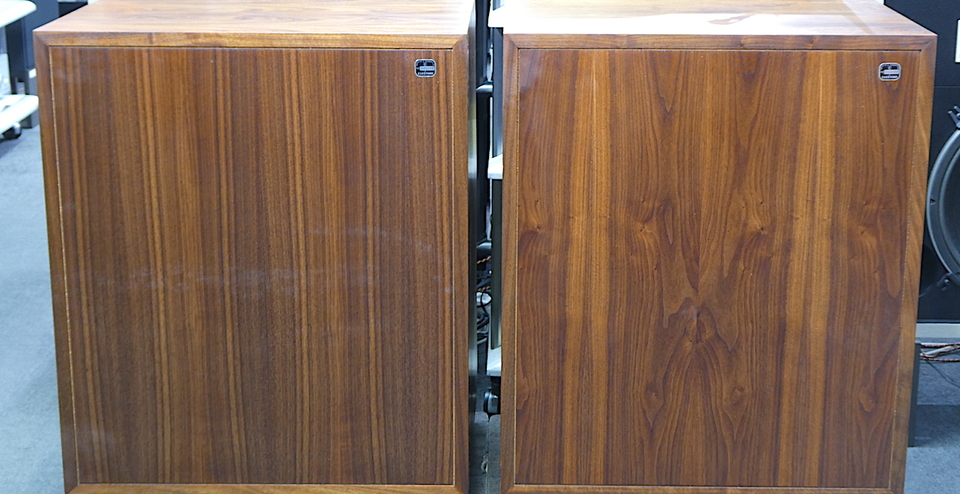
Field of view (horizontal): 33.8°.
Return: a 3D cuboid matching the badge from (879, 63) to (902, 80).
[{"bbox_3d":[0.524,-0.223,2.020,0.028,0.023,0.003,0,16,1],"label":"badge"}]

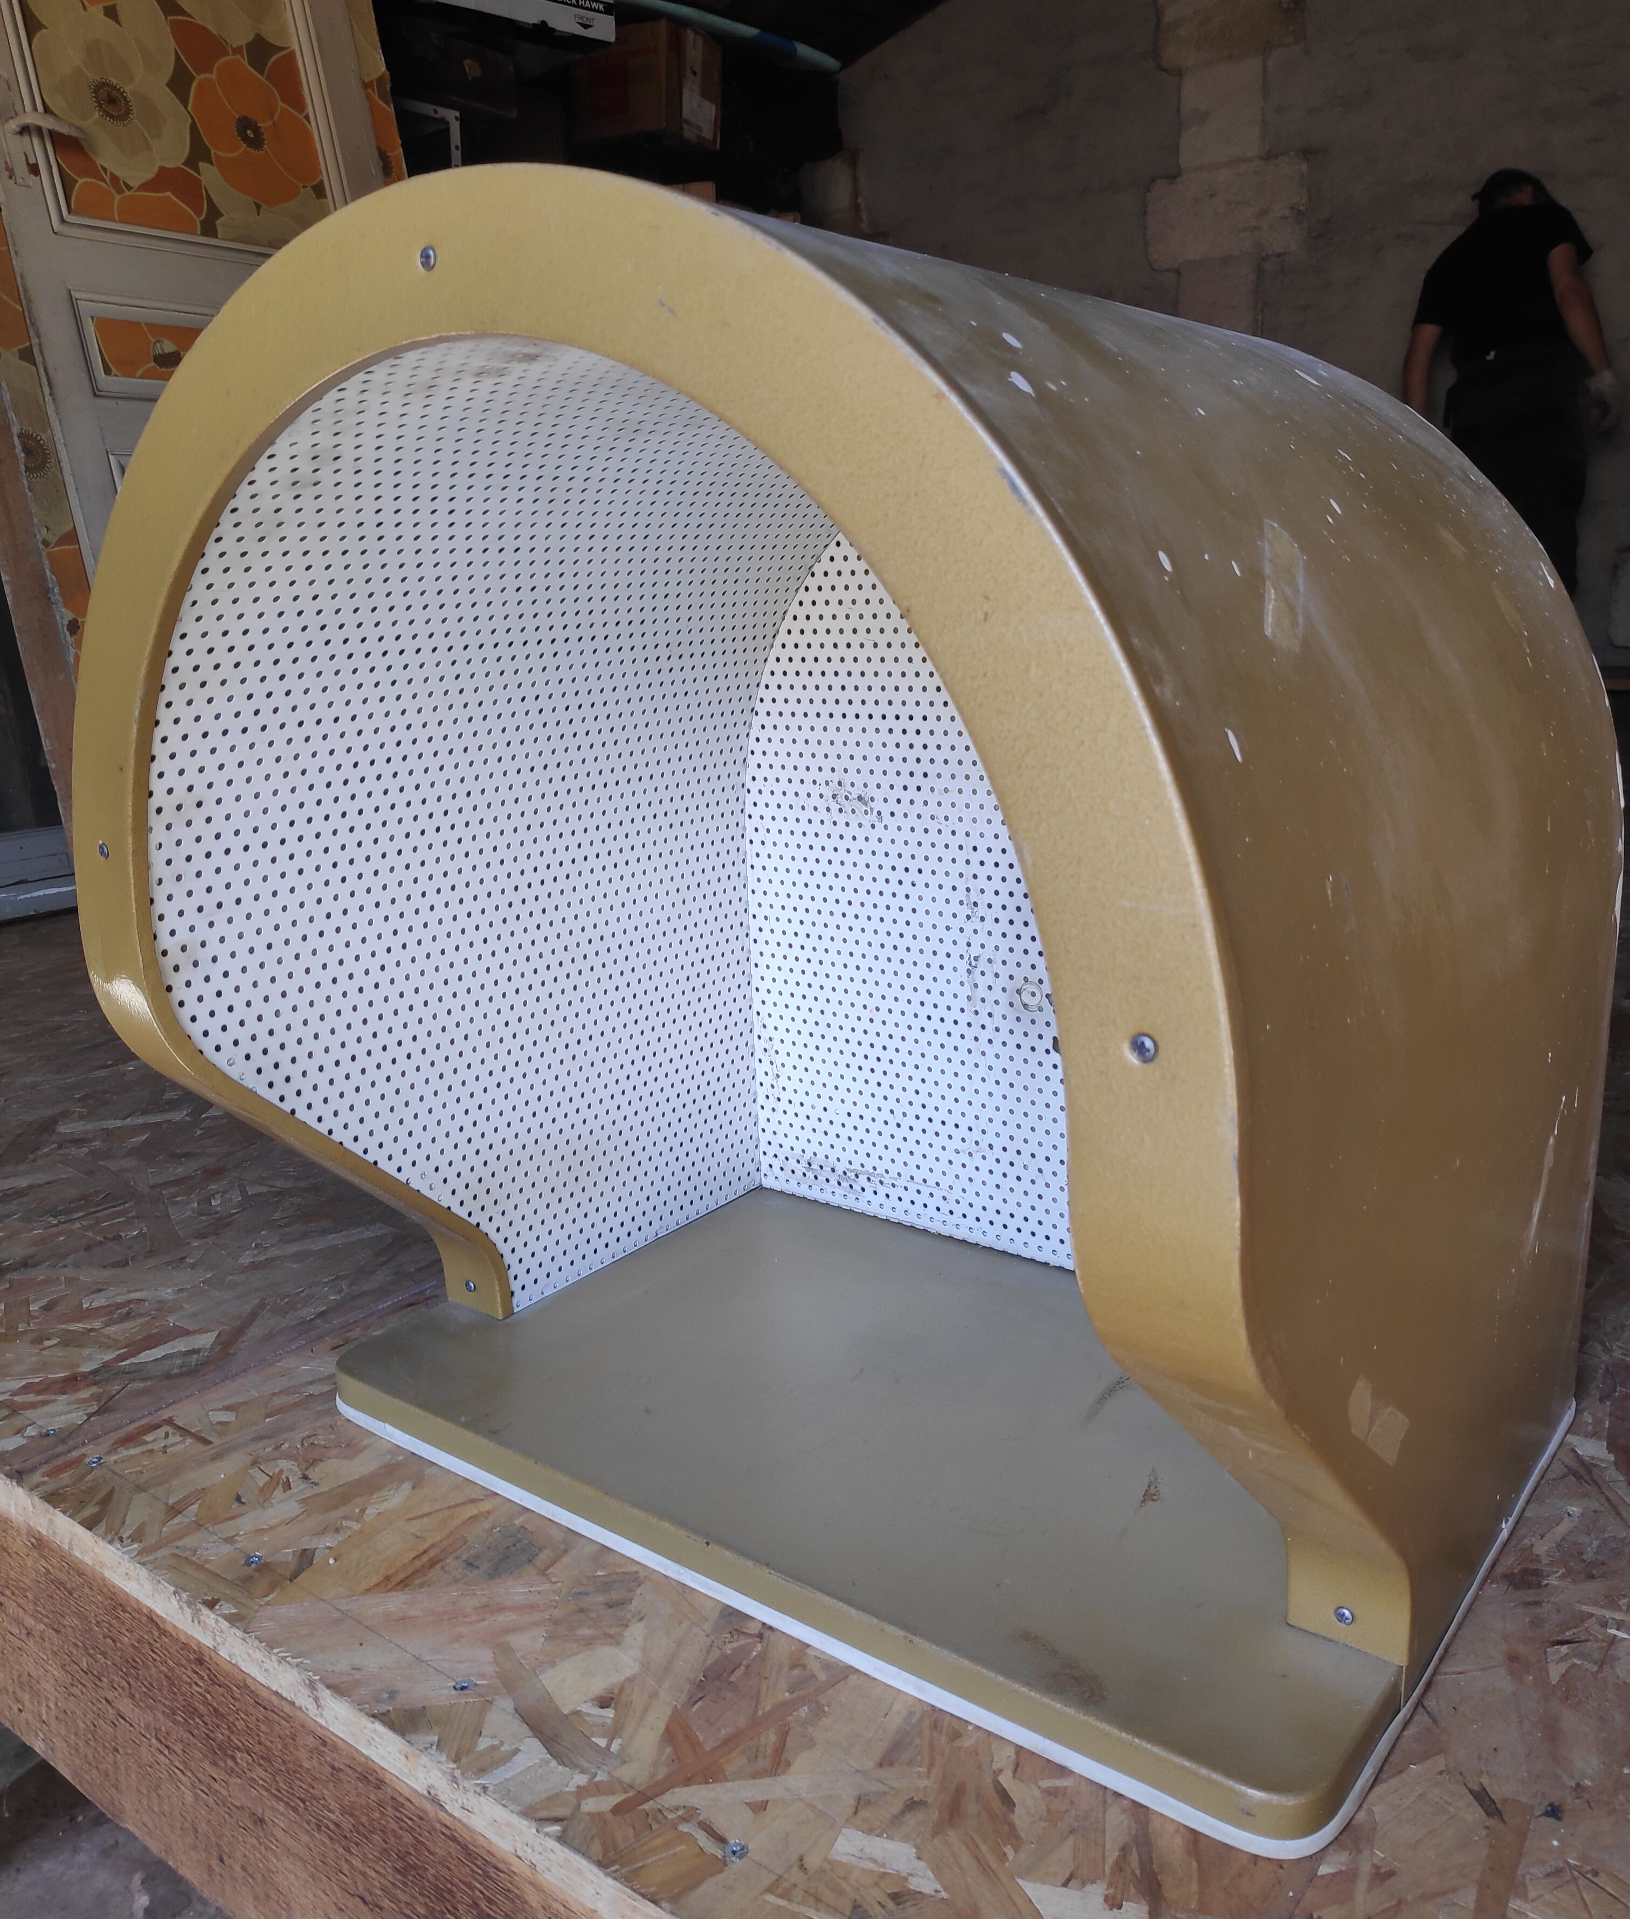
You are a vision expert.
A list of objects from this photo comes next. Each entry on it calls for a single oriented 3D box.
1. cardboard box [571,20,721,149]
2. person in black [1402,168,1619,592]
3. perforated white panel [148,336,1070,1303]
[{"bbox_3d":[-0.467,-2.438,3.578,0.368,0.244,0.220,11,20,38],"label":"cardboard box"},{"bbox_3d":[2.223,-1.630,4.074,0.630,1.660,0.380,5,17,21],"label":"person in black"},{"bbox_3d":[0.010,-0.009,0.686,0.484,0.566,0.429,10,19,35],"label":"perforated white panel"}]

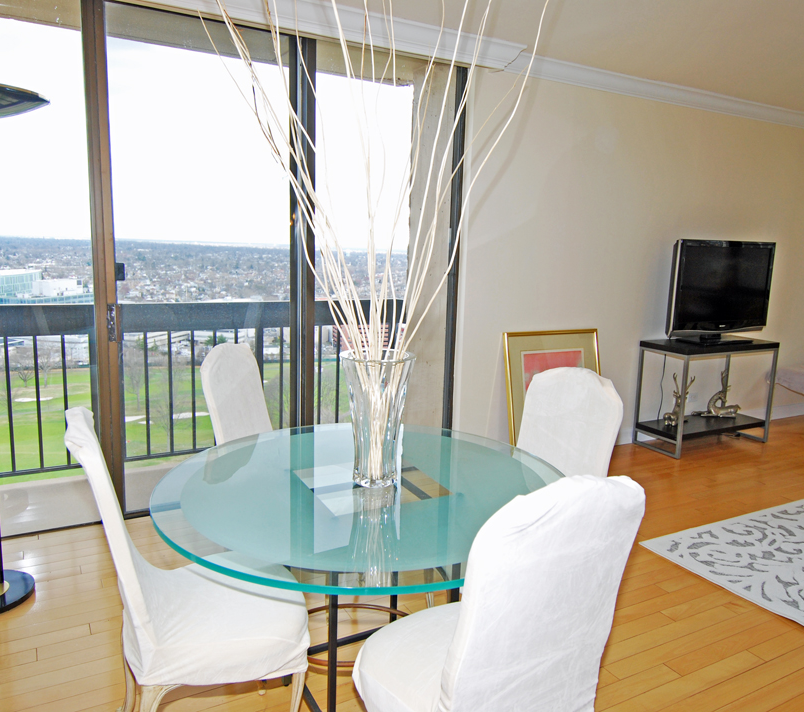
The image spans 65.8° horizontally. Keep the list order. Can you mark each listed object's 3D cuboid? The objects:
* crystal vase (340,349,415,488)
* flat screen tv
[{"bbox_3d":[-0.064,0.165,1.618,0.194,0.343,0.194,2,10,0],"label":"crystal vase"},{"bbox_3d":[2.273,-0.448,4.426,1.037,0.715,0.246,-3,11,-28],"label":"flat screen tv"}]

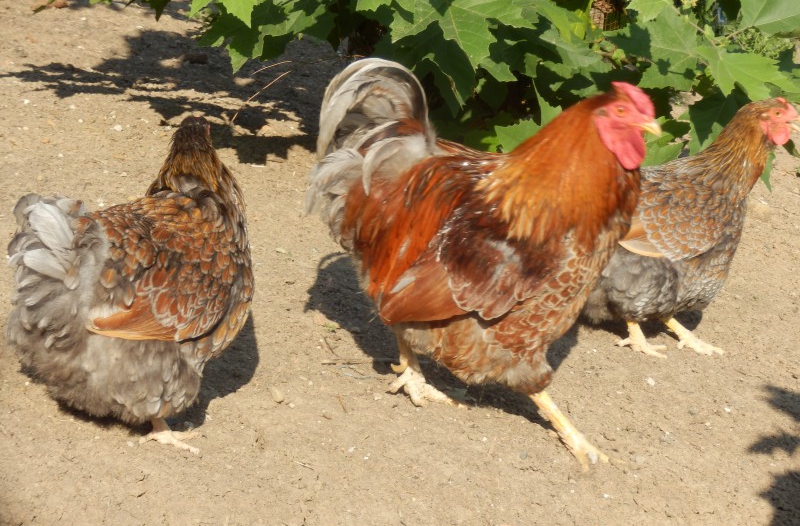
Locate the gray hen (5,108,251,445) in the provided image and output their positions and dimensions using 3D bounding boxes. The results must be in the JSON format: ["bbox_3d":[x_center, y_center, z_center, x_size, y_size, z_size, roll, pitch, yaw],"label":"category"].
[{"bbox_3d":[-0.338,0.017,3.974,0.215,0.385,0.360,13,22,35],"label":"gray hen"}]

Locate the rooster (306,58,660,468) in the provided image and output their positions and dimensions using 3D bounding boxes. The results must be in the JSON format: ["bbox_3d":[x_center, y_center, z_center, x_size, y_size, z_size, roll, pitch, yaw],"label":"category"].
[{"bbox_3d":[0.107,-0.022,3.957,0.435,0.470,0.220,6,19,19],"label":"rooster"}]

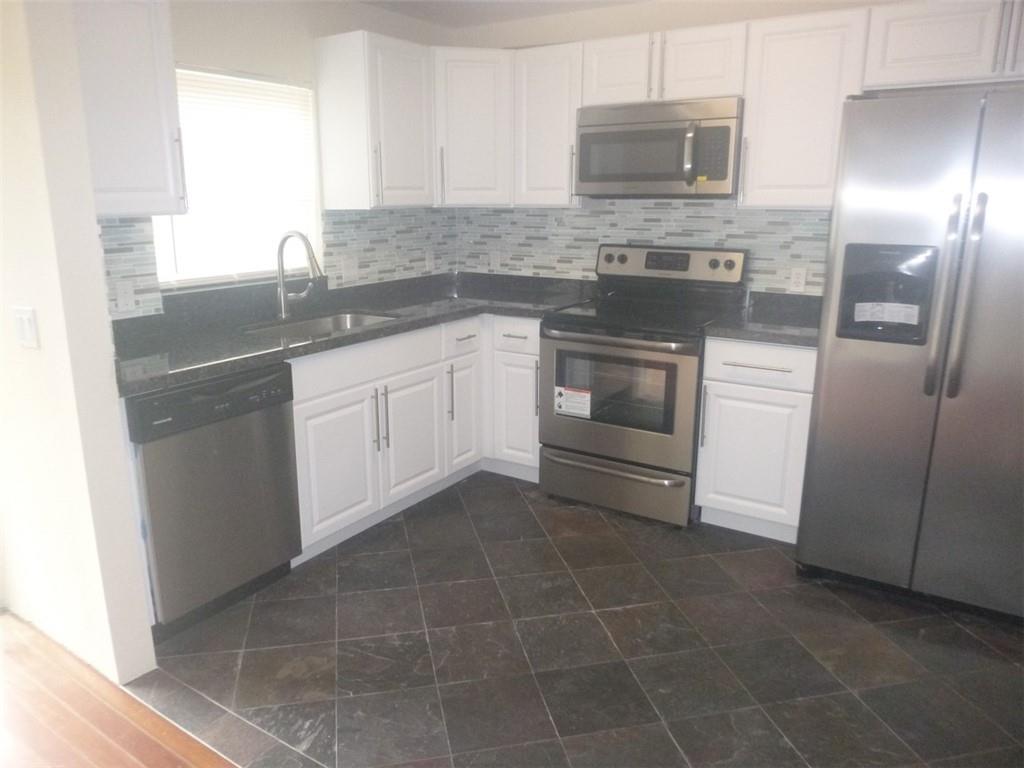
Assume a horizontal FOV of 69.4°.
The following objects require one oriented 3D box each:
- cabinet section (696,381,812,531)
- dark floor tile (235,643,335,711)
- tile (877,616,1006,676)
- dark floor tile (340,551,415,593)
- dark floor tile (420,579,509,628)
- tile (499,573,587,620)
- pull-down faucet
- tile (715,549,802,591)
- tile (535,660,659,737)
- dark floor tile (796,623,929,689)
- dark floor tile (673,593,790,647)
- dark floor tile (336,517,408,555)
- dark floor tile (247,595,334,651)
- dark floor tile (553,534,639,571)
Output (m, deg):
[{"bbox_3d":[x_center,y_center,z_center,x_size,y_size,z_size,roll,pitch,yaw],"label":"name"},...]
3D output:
[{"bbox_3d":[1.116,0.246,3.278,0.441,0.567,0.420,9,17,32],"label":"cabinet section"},{"bbox_3d":[-0.704,0.913,2.313,0.301,0.012,0.301,-3,14,-12],"label":"dark floor tile"},{"bbox_3d":[1.443,0.884,2.485,0.303,0.012,0.303,-3,14,-12],"label":"tile"},{"bbox_3d":[-0.542,0.759,2.959,0.300,0.015,0.300,-3,14,-12],"label":"dark floor tile"},{"bbox_3d":[-0.178,0.813,2.739,0.303,0.012,0.303,-3,14,-12],"label":"dark floor tile"},{"bbox_3d":[0.118,0.787,2.768,0.298,0.010,0.298,-3,14,-12],"label":"tile"},{"bbox_3d":[-0.947,-0.484,3.324,0.273,0.392,0.125,9,17,31],"label":"pull-down faucet"},{"bbox_3d":[1.007,0.751,2.978,0.301,0.012,0.301,-3,14,-12],"label":"tile"},{"bbox_3d":[0.249,0.937,2.214,0.301,0.012,0.301,-3,14,-12],"label":"tile"},{"bbox_3d":[1.132,0.884,2.387,0.298,0.010,0.298,-3,14,-12],"label":"dark floor tile"},{"bbox_3d":[0.772,0.828,2.609,0.298,0.010,0.298,-3,14,-12],"label":"dark floor tile"},{"bbox_3d":[-0.602,0.687,3.238,0.301,0.012,0.301,-3,14,-12],"label":"dark floor tile"},{"bbox_3d":[-0.768,0.843,2.600,0.301,0.012,0.301,-3,14,-12],"label":"dark floor tile"},{"bbox_3d":[0.347,0.700,3.117,0.298,0.010,0.298,-3,14,-12],"label":"dark floor tile"}]

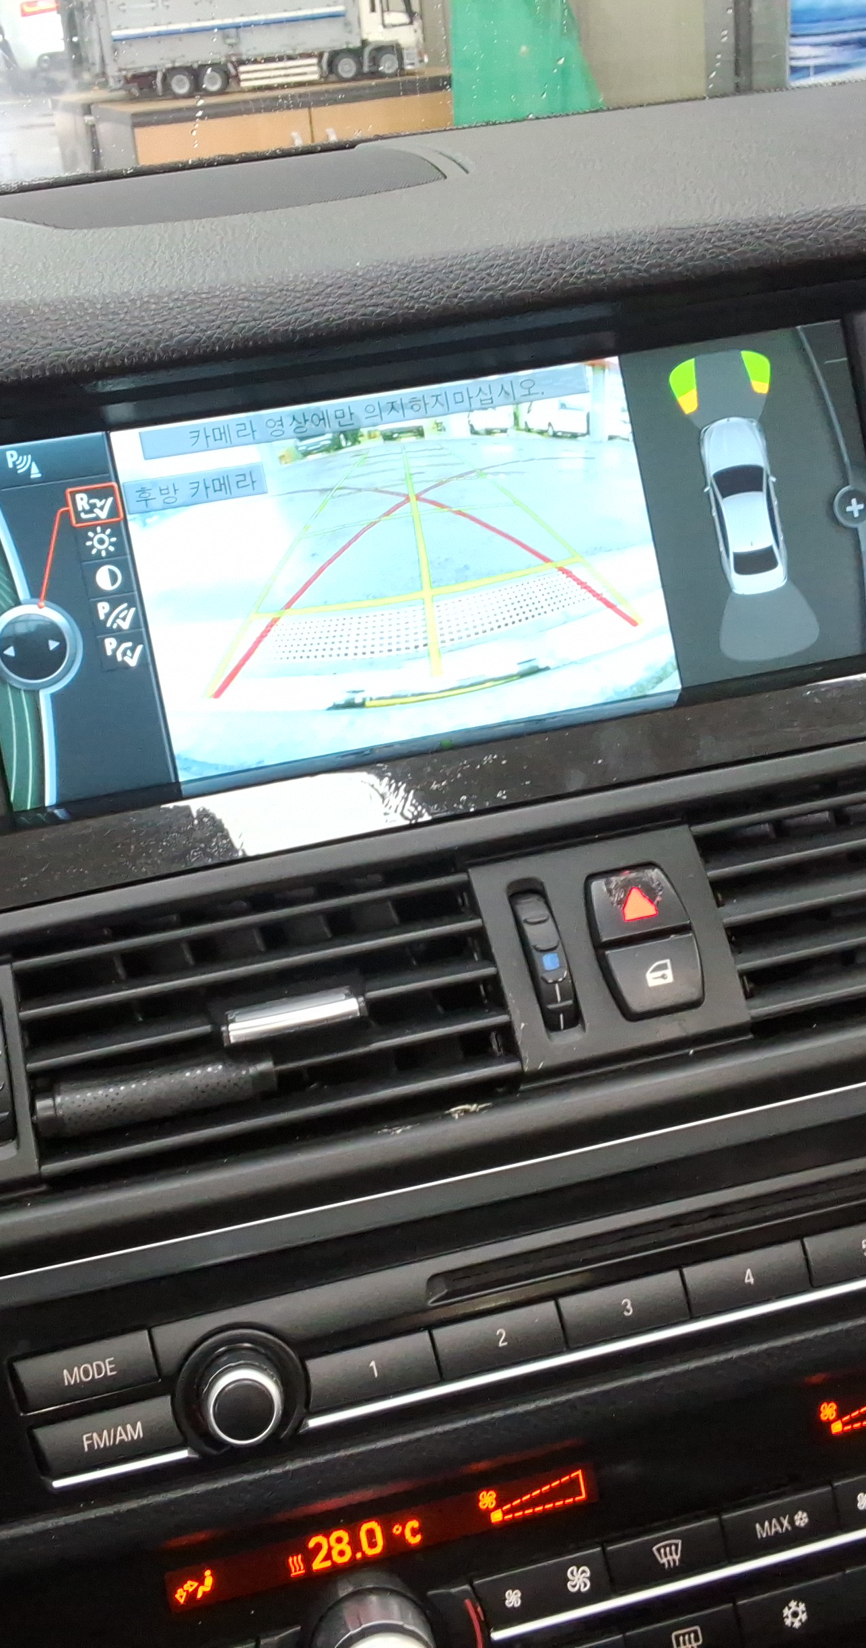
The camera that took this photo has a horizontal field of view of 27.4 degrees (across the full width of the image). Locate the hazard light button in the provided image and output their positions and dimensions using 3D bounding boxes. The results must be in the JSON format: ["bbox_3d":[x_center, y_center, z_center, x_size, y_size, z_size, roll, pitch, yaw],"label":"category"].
[{"bbox_3d":[0.043,0.019,0.386,0.020,0.009,0.015,-11,68,-10],"label":"hazard light button"}]

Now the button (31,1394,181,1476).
[{"bbox_3d":[-0.065,0.121,0.356,0.028,0.010,0.009,-11,1,-10],"label":"button"}]

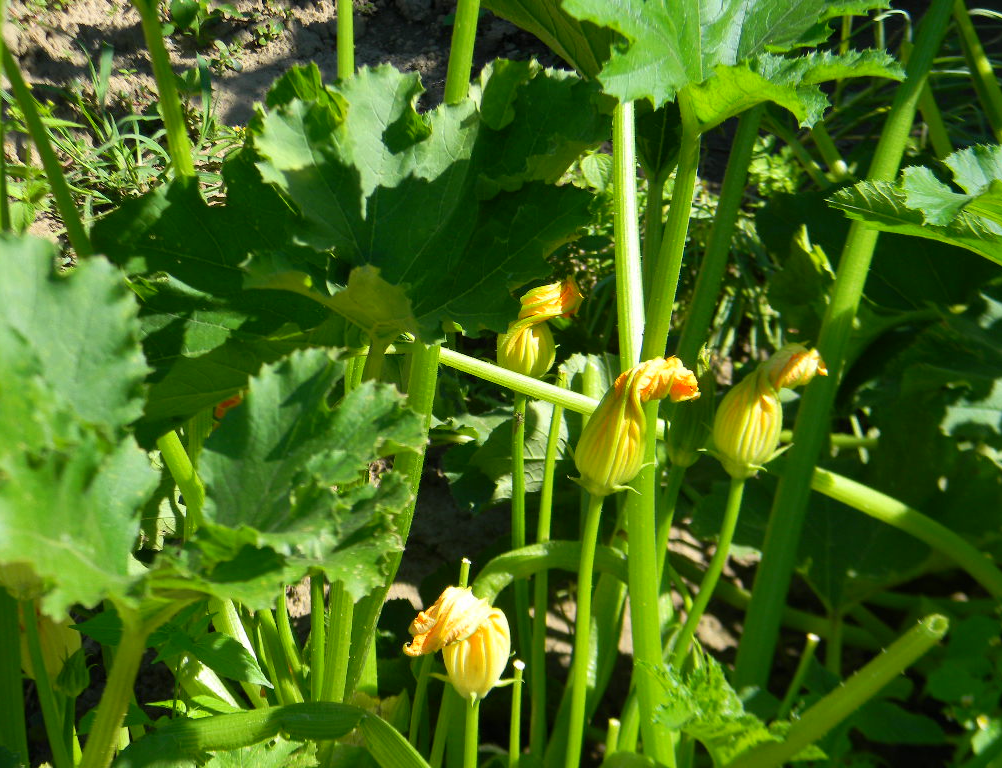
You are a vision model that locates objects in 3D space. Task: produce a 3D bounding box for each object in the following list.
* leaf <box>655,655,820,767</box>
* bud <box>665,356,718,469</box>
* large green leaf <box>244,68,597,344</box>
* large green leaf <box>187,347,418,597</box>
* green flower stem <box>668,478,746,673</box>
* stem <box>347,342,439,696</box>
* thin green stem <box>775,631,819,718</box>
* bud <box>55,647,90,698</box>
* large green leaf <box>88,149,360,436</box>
[{"bbox_3d":[0.144,0.199,1.500,0.106,0.060,0.075,0,23,0],"label":"leaf"},{"bbox_3d":[0.129,0.019,1.660,0.030,0.074,0.030,6,12,0],"label":"bud"},{"bbox_3d":[-0.050,-0.120,1.620,0.225,0.090,0.175,0,60,0],"label":"large green leaf"},{"bbox_3d":[-0.116,0.056,1.500,0.125,0.135,0.060,15,-21,1],"label":"large green leaf"},{"bbox_3d":[0.136,0.126,1.625,0.012,0.143,0.011,14,21,-6],"label":"green flower stem"},{"bbox_3d":[-0.070,0.094,1.645,0.028,0.258,0.024,10,20,-4],"label":"stem"},{"bbox_3d":[0.201,0.198,1.660,0.007,0.061,0.007,24,12,0],"label":"thin green stem"},{"bbox_3d":[-0.279,0.188,1.600,0.021,0.034,0.021,0,18,0],"label":"bud"},{"bbox_3d":[-0.194,-0.062,1.740,0.200,0.150,0.170,0,23,0],"label":"large green leaf"}]

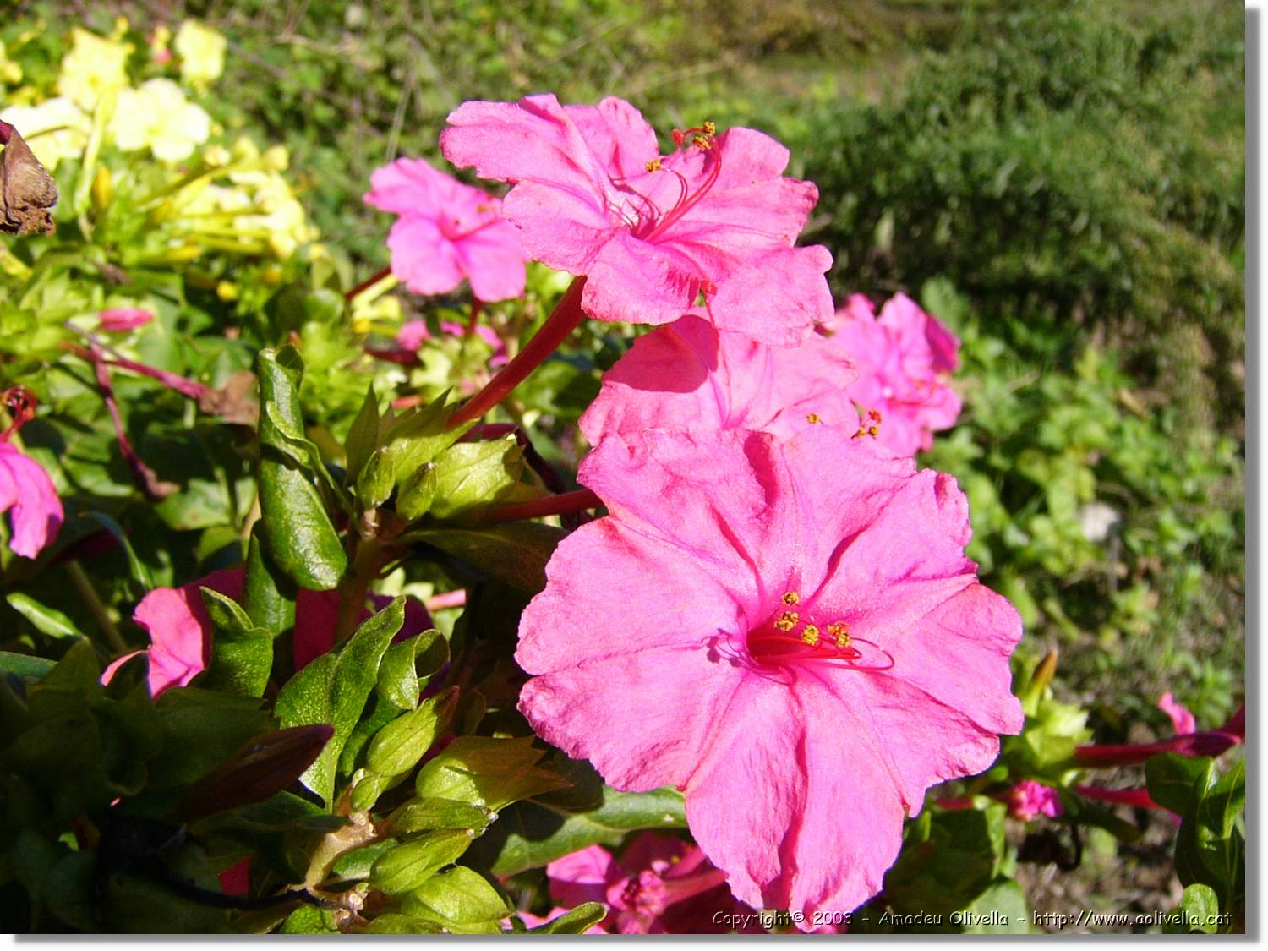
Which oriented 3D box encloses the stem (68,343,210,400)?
[{"bbox_3d":[-0.096,-0.020,0.250,0.030,0.004,0.004,22,-11,9],"label":"stem"}]

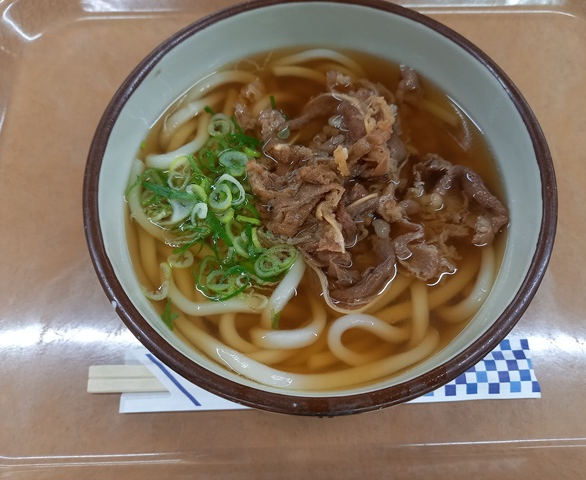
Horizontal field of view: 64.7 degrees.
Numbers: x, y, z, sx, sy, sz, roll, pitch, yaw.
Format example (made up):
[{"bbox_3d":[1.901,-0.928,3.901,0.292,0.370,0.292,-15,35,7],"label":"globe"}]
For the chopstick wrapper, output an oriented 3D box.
[{"bbox_3d":[0.016,0.060,0.209,0.189,0.006,0.027,-2,69,1],"label":"chopstick wrapper"}]

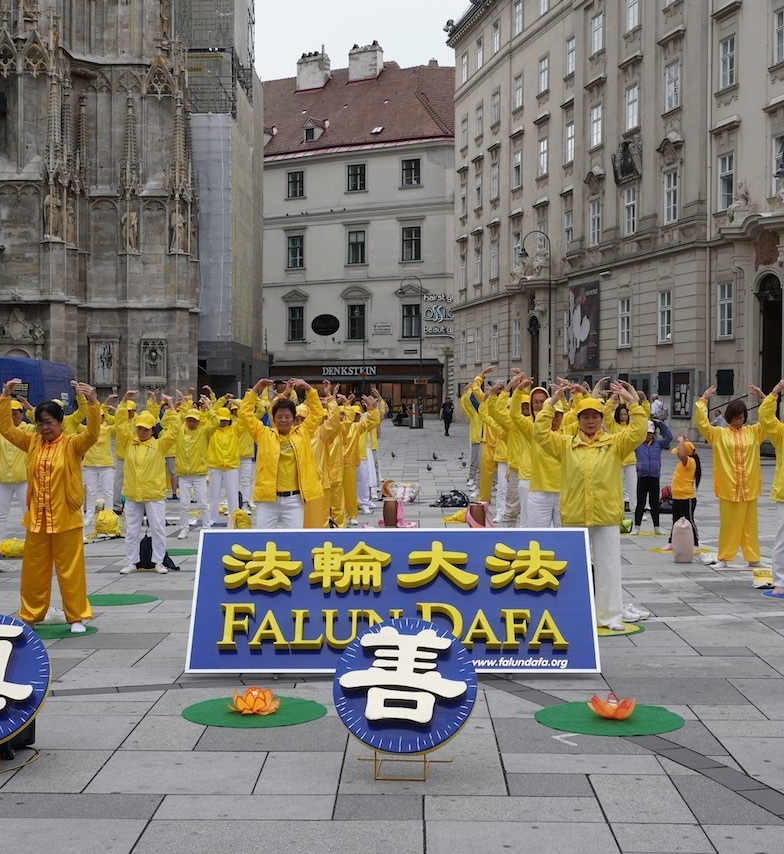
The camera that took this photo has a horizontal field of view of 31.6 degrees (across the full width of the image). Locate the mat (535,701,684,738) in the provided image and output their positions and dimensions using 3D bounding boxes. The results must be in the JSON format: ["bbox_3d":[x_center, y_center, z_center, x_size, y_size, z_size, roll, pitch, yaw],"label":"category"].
[{"bbox_3d":[1.092,1.458,6.950,0.752,0.010,0.740,0,1,0],"label":"mat"}]

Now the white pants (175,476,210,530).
[{"bbox_3d":[-2.326,0.821,16.250,0.410,0.800,0.270,0,1,-3],"label":"white pants"}]

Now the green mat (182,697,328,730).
[{"bbox_3d":[-0.705,1.463,7.110,0.750,0.015,0.750,0,1,0],"label":"green mat"}]

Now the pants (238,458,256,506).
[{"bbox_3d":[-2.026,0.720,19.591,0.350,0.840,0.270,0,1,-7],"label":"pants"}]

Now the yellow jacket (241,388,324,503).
[{"bbox_3d":[-0.774,0.134,9.800,0.600,0.810,0.360,0,1,0],"label":"yellow jacket"}]

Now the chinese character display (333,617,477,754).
[{"bbox_3d":[0.058,1.122,6.030,0.625,0.620,0.080,0,-30,5],"label":"chinese character display"}]

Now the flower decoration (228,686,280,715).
[{"bbox_3d":[-0.710,1.401,7.161,0.270,0.120,0.260,0,1,0],"label":"flower decoration"}]

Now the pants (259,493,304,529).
[{"bbox_3d":[-0.829,0.924,10.400,0.400,0.880,0.260,0,1,-2],"label":"pants"}]

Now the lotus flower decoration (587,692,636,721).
[{"bbox_3d":[1.107,1.397,6.980,0.245,0.110,0.245,0,1,0],"label":"lotus flower decoration"}]

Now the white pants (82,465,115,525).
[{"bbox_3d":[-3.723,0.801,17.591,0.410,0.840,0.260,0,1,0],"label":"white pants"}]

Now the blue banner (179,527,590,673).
[{"bbox_3d":[0.014,1.020,8.250,2.380,0.970,0.110,0,-36,0],"label":"blue banner"}]

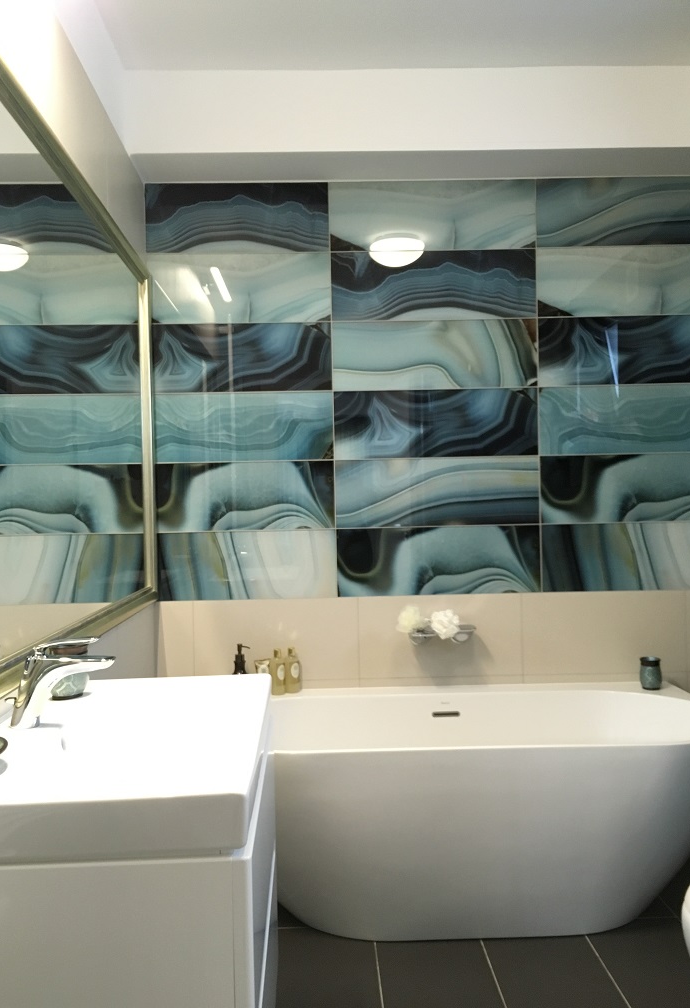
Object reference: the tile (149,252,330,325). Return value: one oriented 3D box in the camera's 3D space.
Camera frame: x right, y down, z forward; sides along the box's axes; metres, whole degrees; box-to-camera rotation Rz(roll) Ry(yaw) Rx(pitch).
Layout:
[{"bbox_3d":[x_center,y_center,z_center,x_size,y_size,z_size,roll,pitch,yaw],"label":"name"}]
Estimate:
[{"bbox_3d":[-0.381,-0.785,3.067,0.656,0.250,0.012,-1,0,-1],"label":"tile"}]

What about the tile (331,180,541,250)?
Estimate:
[{"bbox_3d":[0.320,-1.046,3.063,0.747,0.249,0.010,-1,1,-1],"label":"tile"}]

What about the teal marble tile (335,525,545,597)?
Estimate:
[{"bbox_3d":[0.345,0.208,3.089,0.750,0.250,0.012,-1,0,-1],"label":"teal marble tile"}]

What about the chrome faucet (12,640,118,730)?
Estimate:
[{"bbox_3d":[-0.534,0.336,1.599,0.195,0.165,0.052,-1,1,-1],"label":"chrome faucet"}]

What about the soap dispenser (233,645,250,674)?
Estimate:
[{"bbox_3d":[-0.375,0.589,3.009,0.078,0.179,0.078,-1,0,14],"label":"soap dispenser"}]

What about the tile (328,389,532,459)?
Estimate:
[{"bbox_3d":[0.335,-0.293,3.076,0.747,0.249,0.010,-1,1,-1],"label":"tile"}]

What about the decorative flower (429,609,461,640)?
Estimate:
[{"bbox_3d":[0.357,0.428,2.998,0.102,0.105,0.095,-1,1,-1],"label":"decorative flower"}]

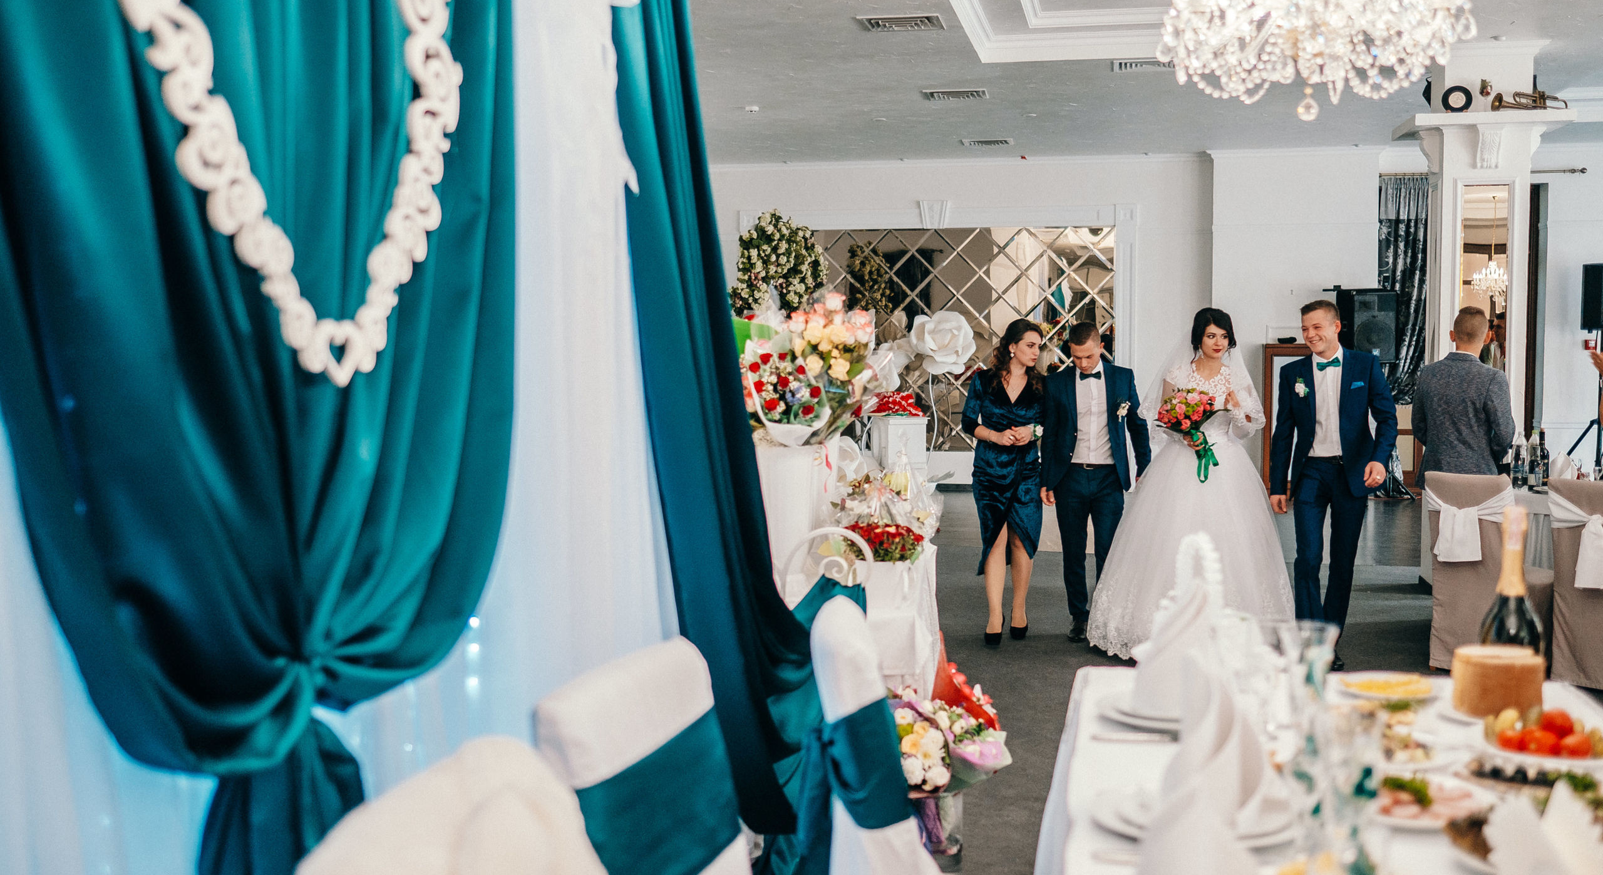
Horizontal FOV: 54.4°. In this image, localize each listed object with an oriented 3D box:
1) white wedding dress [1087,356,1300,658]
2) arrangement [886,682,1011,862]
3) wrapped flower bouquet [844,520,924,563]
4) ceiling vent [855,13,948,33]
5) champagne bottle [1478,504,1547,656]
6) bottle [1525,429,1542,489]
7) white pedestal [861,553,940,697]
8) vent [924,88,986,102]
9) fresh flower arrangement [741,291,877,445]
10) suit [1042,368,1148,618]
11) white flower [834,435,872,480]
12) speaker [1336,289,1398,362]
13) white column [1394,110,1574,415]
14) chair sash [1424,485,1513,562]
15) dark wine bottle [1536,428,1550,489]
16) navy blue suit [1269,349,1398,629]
[{"bbox_3d":[2.071,0.334,8.256,1.080,1.500,1.040,1,3,13],"label":"white wedding dress"},{"bbox_3d":[0.420,0.934,4.450,0.360,0.500,0.360,0,4,6],"label":"arrangement"},{"bbox_3d":[0.281,0.350,5.250,0.260,0.160,0.240,1,3,12],"label":"wrapped flower bouquet"},{"bbox_3d":[0.651,-2.643,9.941,0.510,0.040,0.500,1,3,12],"label":"ceiling vent"},{"bbox_3d":[1.060,0.257,2.330,0.088,0.312,0.088,1,4,24],"label":"champagne bottle"},{"bbox_3d":[4.020,0.124,8.550,0.090,0.325,0.090,1,3,12],"label":"bottle"},{"bbox_3d":[0.300,0.848,5.427,0.370,0.800,0.370,1,3,12],"label":"white pedestal"},{"bbox_3d":[1.276,-2.807,12.764,0.510,0.040,0.500,1,3,12],"label":"vent"},{"bbox_3d":[0.025,-0.254,5.700,0.470,0.550,0.400,0,4,6],"label":"fresh flower arrangement"},{"bbox_3d":[1.571,0.303,8.300,0.570,1.380,0.320,0,4,12],"label":"suit"},{"bbox_3d":[0.347,0.171,11.500,0.360,0.380,0.220,1,3,12],"label":"white flower"},{"bbox_3d":[5.630,-1.099,15.500,0.470,0.710,0.420,0,3,-5],"label":"speaker"},{"bbox_3d":[4.146,-0.460,9.580,0.920,2.900,0.920,0,4,12],"label":"white column"},{"bbox_3d":[3.115,0.400,7.280,0.420,0.350,0.130,3,5,43],"label":"chair sash"},{"bbox_3d":[3.881,0.111,8.150,0.076,0.315,0.076,0,4,12],"label":"dark wine bottle"},{"bbox_3d":[2.613,0.316,7.650,0.600,1.480,0.360,1,4,19],"label":"navy blue suit"}]

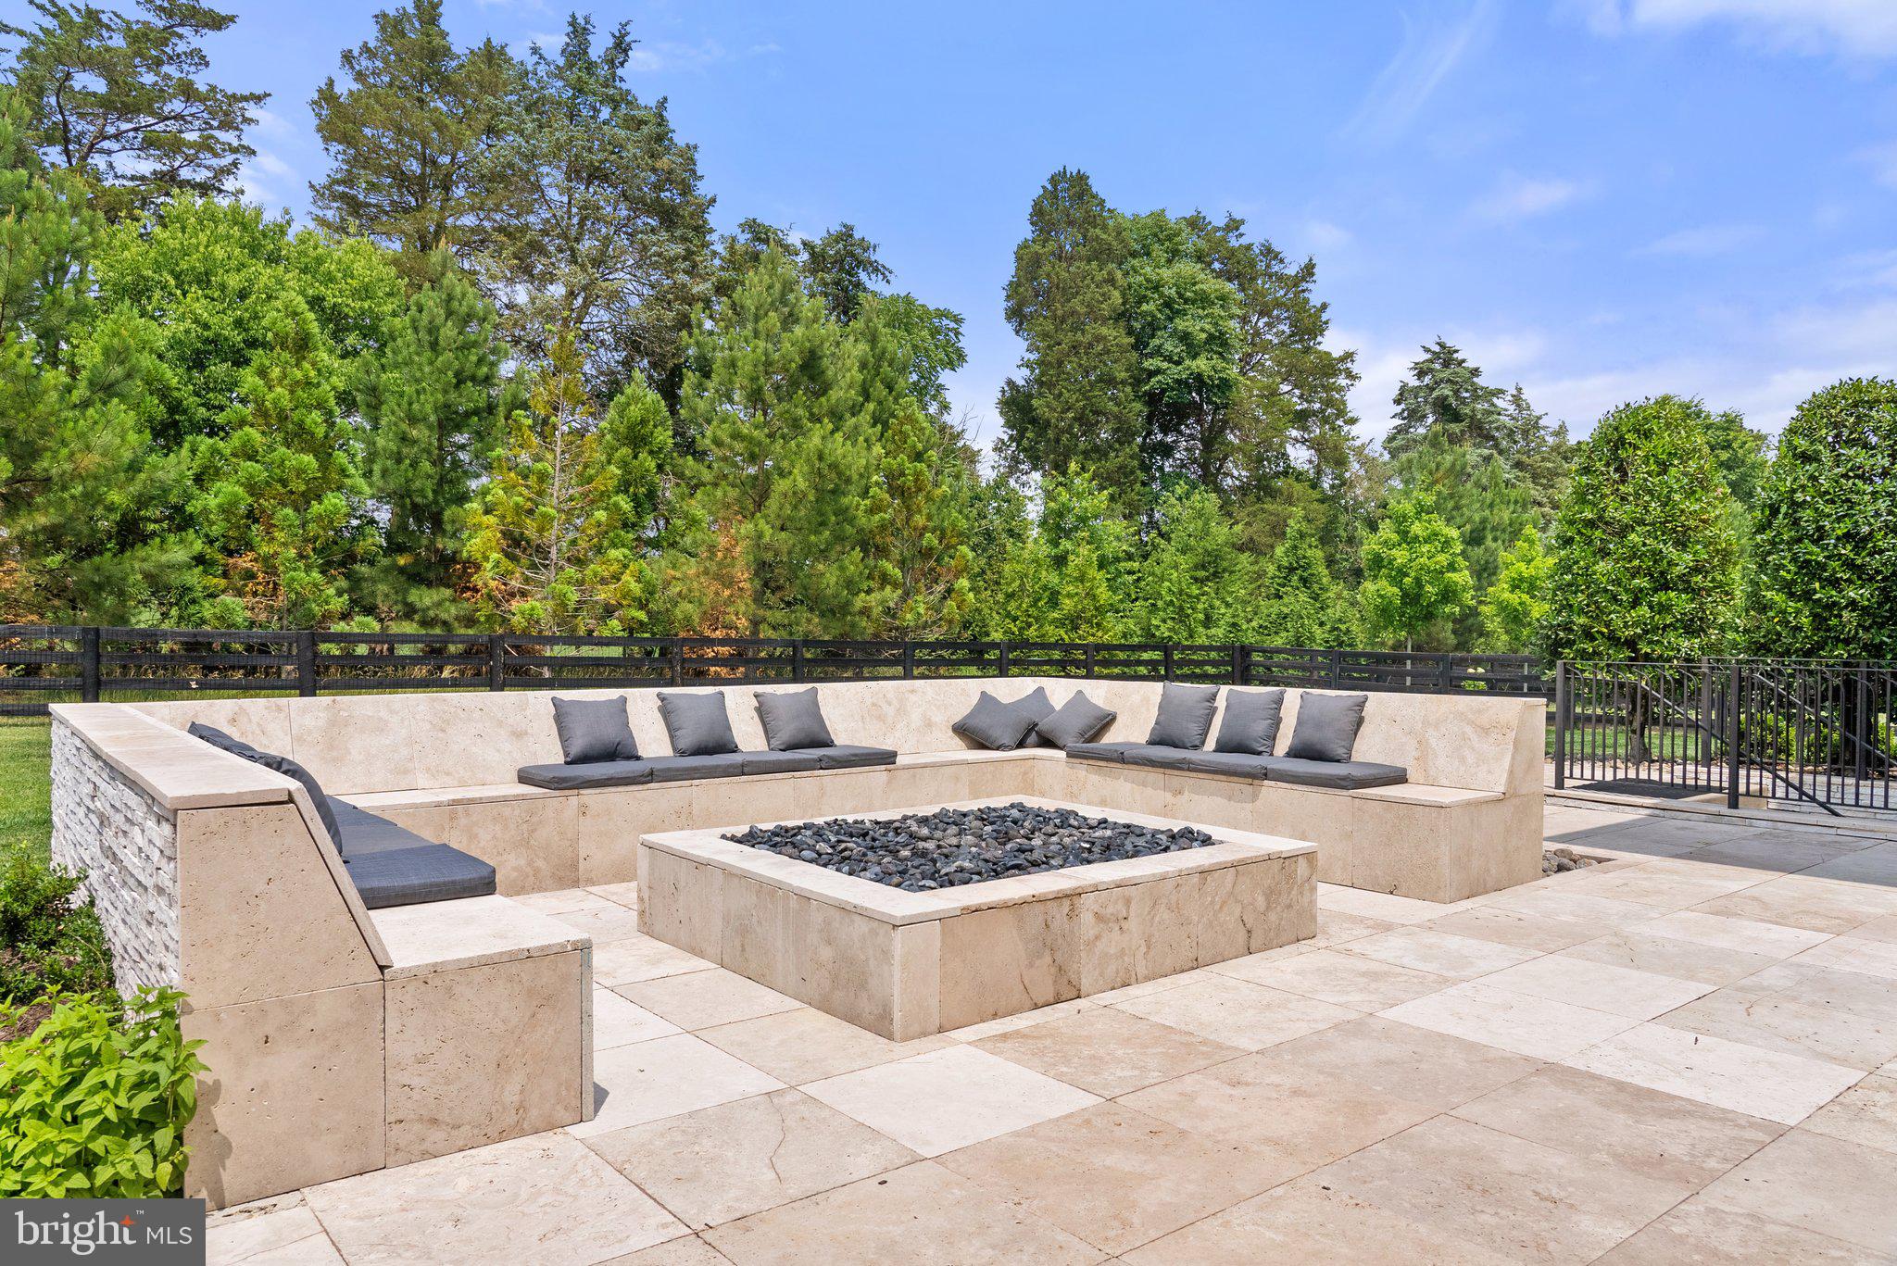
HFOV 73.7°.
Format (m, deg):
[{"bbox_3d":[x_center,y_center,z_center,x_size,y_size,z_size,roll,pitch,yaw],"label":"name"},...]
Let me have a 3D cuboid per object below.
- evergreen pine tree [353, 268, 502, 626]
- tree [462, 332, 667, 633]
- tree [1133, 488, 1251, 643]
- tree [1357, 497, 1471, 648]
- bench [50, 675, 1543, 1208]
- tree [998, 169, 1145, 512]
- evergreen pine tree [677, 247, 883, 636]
[{"bbox_3d":[-10.470,-3.150,25.500,3.050,8.800,3.050,0,0,0],"label":"evergreen pine tree"},{"bbox_3d":[-7.740,-2.400,25.500,4.150,7.310,4.150,0,0,0],"label":"tree"},{"bbox_3d":[6.360,-1.120,33.000,3.090,5.240,3.090,0,0,0],"label":"tree"},{"bbox_3d":[10.700,-0.790,29.000,2.620,4.780,2.620,0,0,0],"label":"tree"},{"bbox_3d":[-0.597,0.808,6.231,6.036,0.910,4.216,0,0,-38],"label":"bench"},{"bbox_3d":[4.180,-7.130,43.000,4.990,17.260,4.990,0,0,0],"label":"tree"},{"bbox_3d":[-3.670,-3.530,27.500,4.480,9.670,4.480,0,0,0],"label":"evergreen pine tree"}]

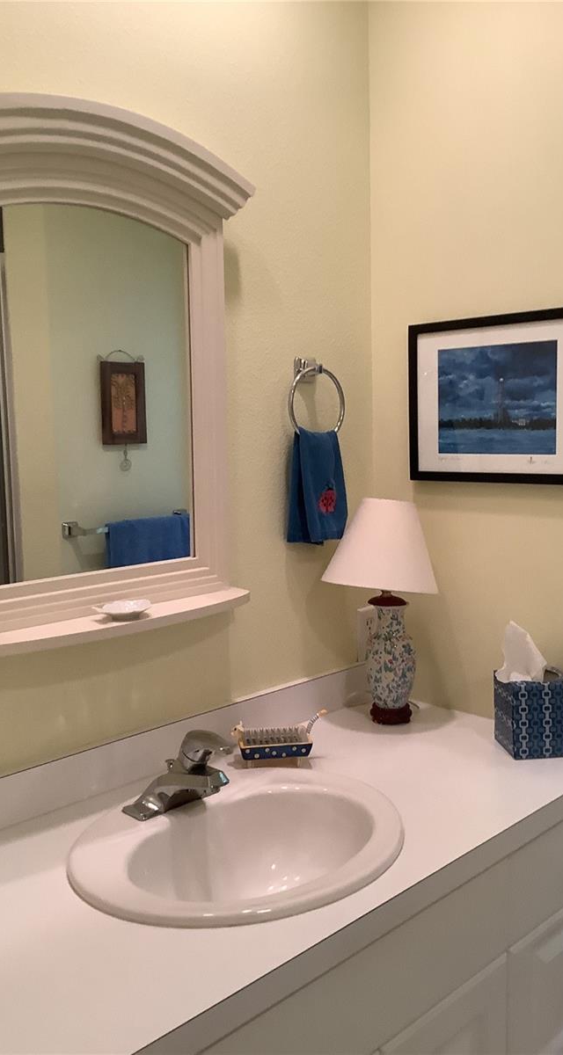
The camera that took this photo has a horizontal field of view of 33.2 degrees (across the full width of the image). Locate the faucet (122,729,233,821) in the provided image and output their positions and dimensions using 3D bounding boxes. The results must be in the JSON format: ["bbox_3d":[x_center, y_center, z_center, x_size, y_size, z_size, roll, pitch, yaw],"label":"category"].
[{"bbox_3d":[-0.122,0.357,1.387,0.167,0.122,0.158,5,9,44],"label":"faucet"}]

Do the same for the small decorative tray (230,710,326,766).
[{"bbox_3d":[-0.003,0.360,1.637,0.154,0.083,0.075,-2,6,-7],"label":"small decorative tray"}]

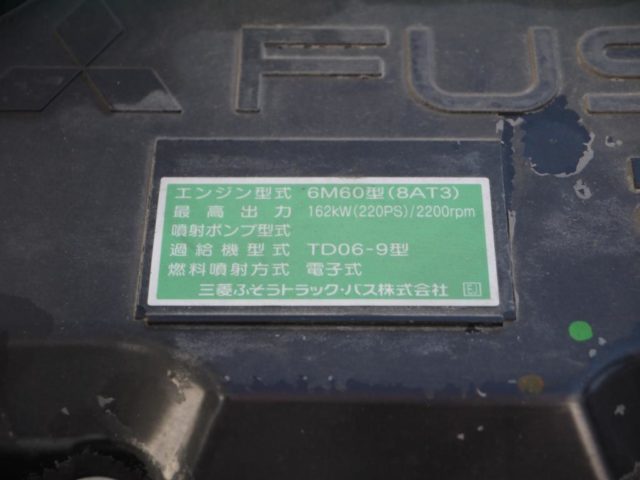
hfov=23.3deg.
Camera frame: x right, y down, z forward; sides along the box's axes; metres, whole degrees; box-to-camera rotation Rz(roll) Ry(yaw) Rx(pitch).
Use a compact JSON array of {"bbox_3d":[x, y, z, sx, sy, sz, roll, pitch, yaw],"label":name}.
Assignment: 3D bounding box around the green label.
[{"bbox_3d":[0.002,0.000,0.526,0.115,0.002,0.055,0,51,1],"label":"green label"}]

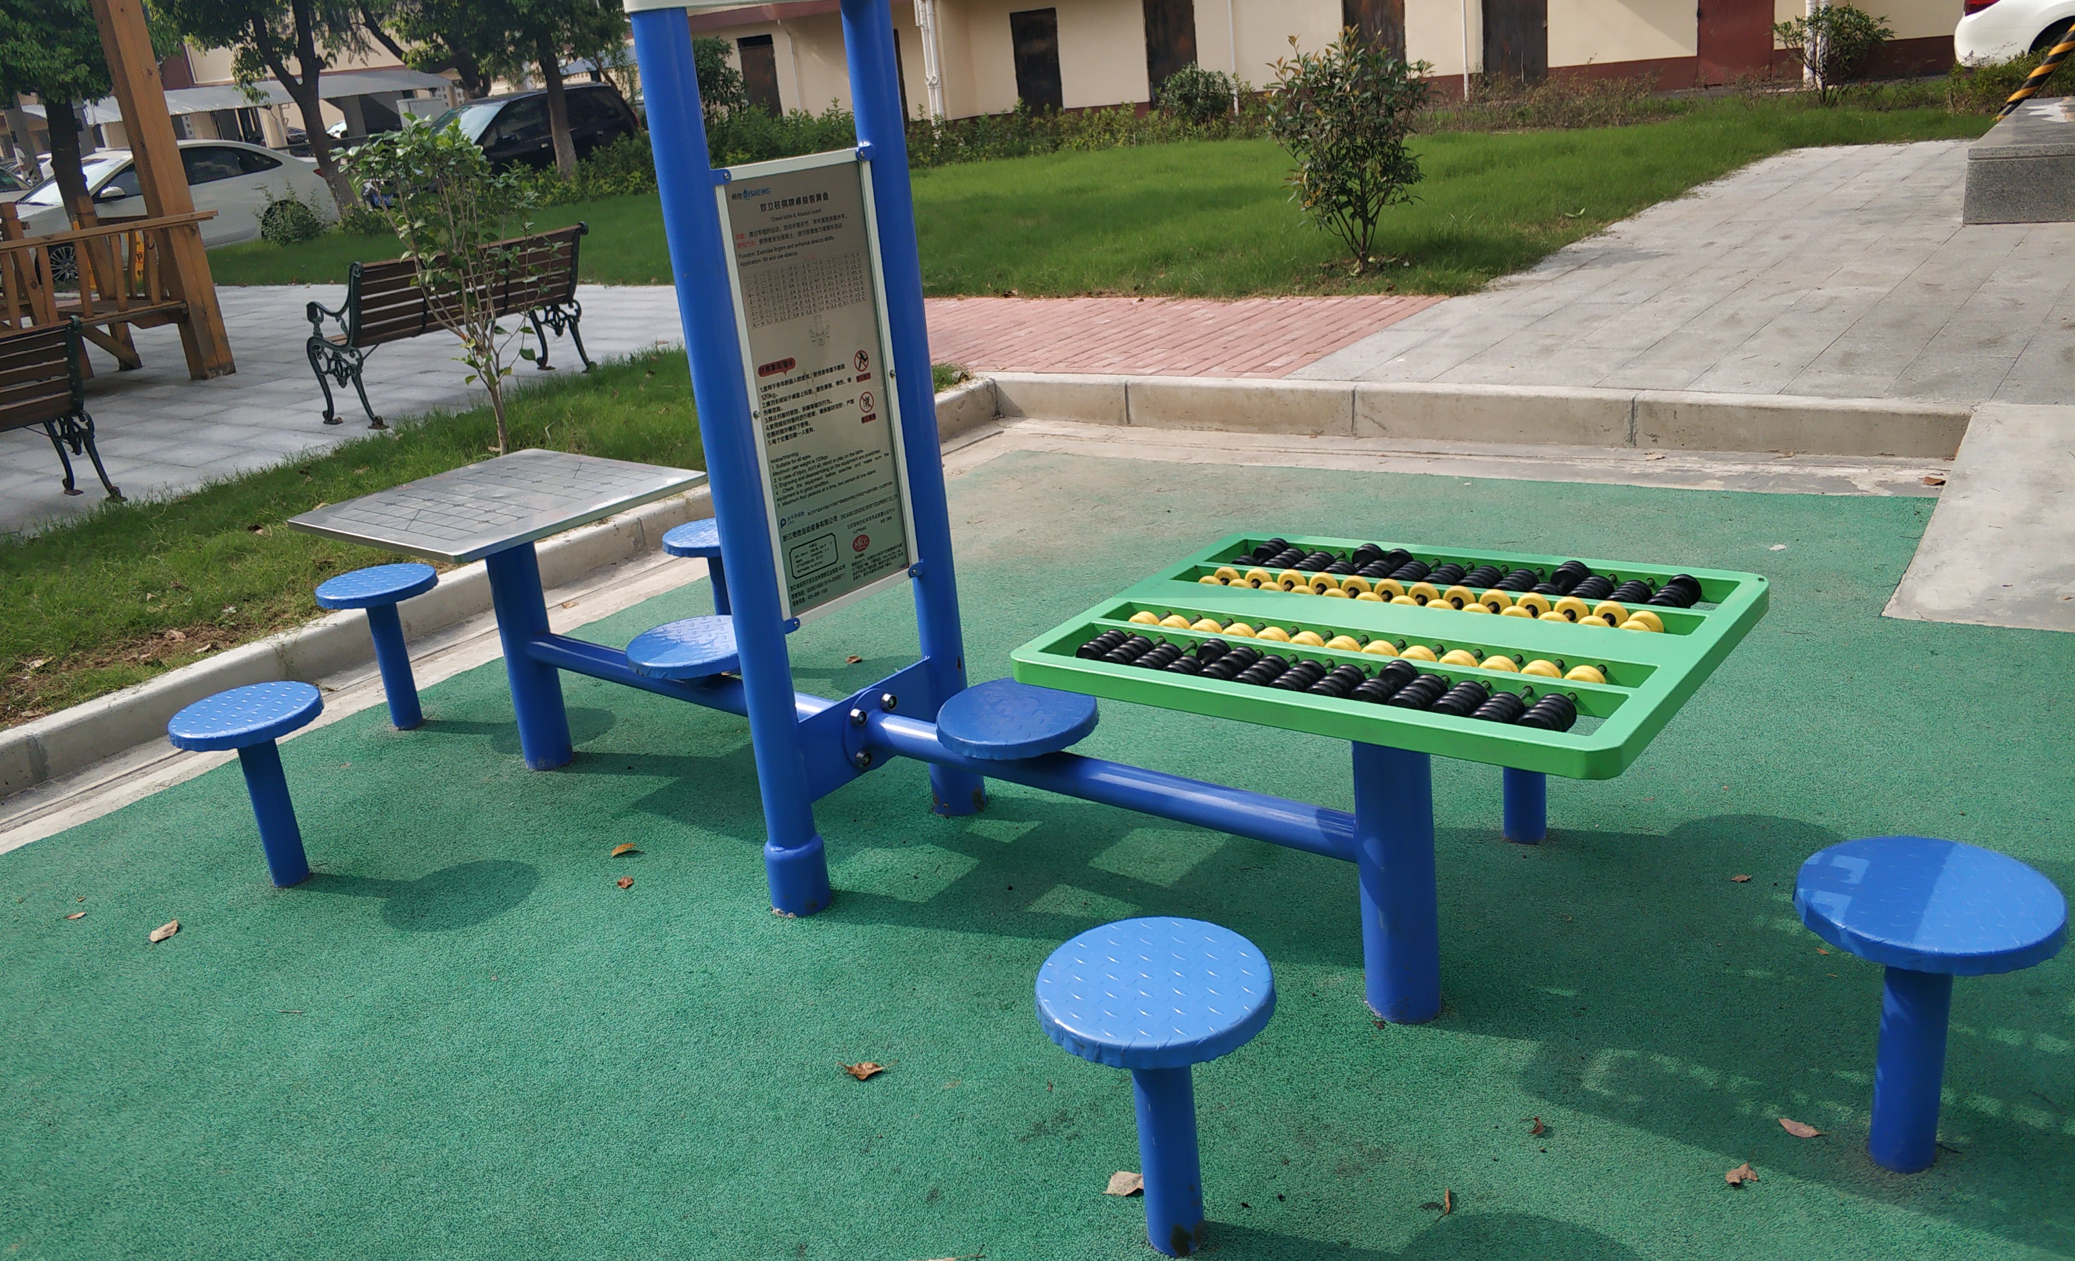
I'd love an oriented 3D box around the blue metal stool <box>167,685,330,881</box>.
[{"bbox_3d":[-1.587,0.343,3.343,0.296,0.388,0.296,9,24,36],"label":"blue metal stool"}]

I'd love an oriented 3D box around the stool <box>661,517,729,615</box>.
[{"bbox_3d":[-0.816,-0.076,4.303,0.296,0.388,0.296,9,24,36],"label":"stool"}]

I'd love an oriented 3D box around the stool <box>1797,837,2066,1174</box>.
[{"bbox_3d":[1.118,0.506,2.060,0.296,0.388,0.296,9,24,36],"label":"stool"}]

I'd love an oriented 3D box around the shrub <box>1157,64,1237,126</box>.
[{"bbox_3d":[2.102,-7.001,21.279,1.100,1.000,1.100,-5,19,2],"label":"shrub"}]

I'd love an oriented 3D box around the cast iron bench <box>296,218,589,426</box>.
[{"bbox_3d":[-2.869,-1.541,8.043,0.610,0.775,1.400,8,24,34],"label":"cast iron bench"}]

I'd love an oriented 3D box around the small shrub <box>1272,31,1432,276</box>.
[{"bbox_3d":[1.599,-2.477,8.287,0.831,1.178,0.831,9,24,36],"label":"small shrub"}]

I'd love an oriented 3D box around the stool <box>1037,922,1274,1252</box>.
[{"bbox_3d":[0.164,0.611,2.051,0.296,0.388,0.296,-5,19,2],"label":"stool"}]

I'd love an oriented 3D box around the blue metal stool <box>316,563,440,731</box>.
[{"bbox_3d":[-1.663,0.059,4.176,0.296,0.388,0.296,9,24,36],"label":"blue metal stool"}]

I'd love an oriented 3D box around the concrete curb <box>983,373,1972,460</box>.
[{"bbox_3d":[1.357,-0.826,6.009,3.662,0.172,0.150,8,23,34],"label":"concrete curb"}]

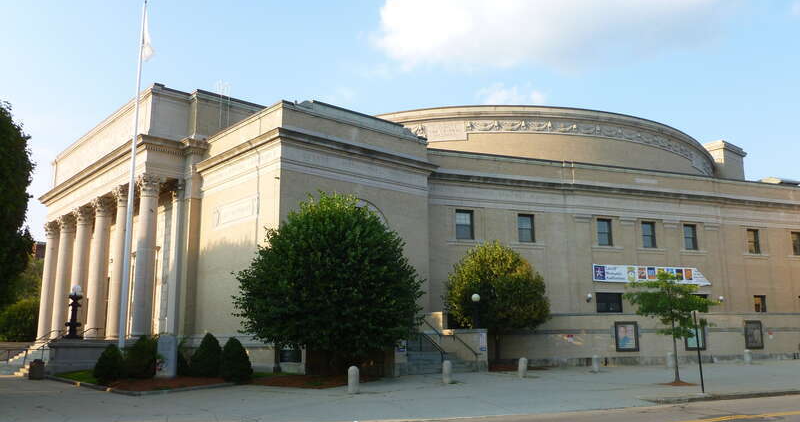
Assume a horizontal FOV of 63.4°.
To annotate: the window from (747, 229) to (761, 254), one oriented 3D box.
[{"bbox_3d":[22.664,1.981,41.483,1.034,1.613,0.200,4,-12,-20],"label":"window"}]

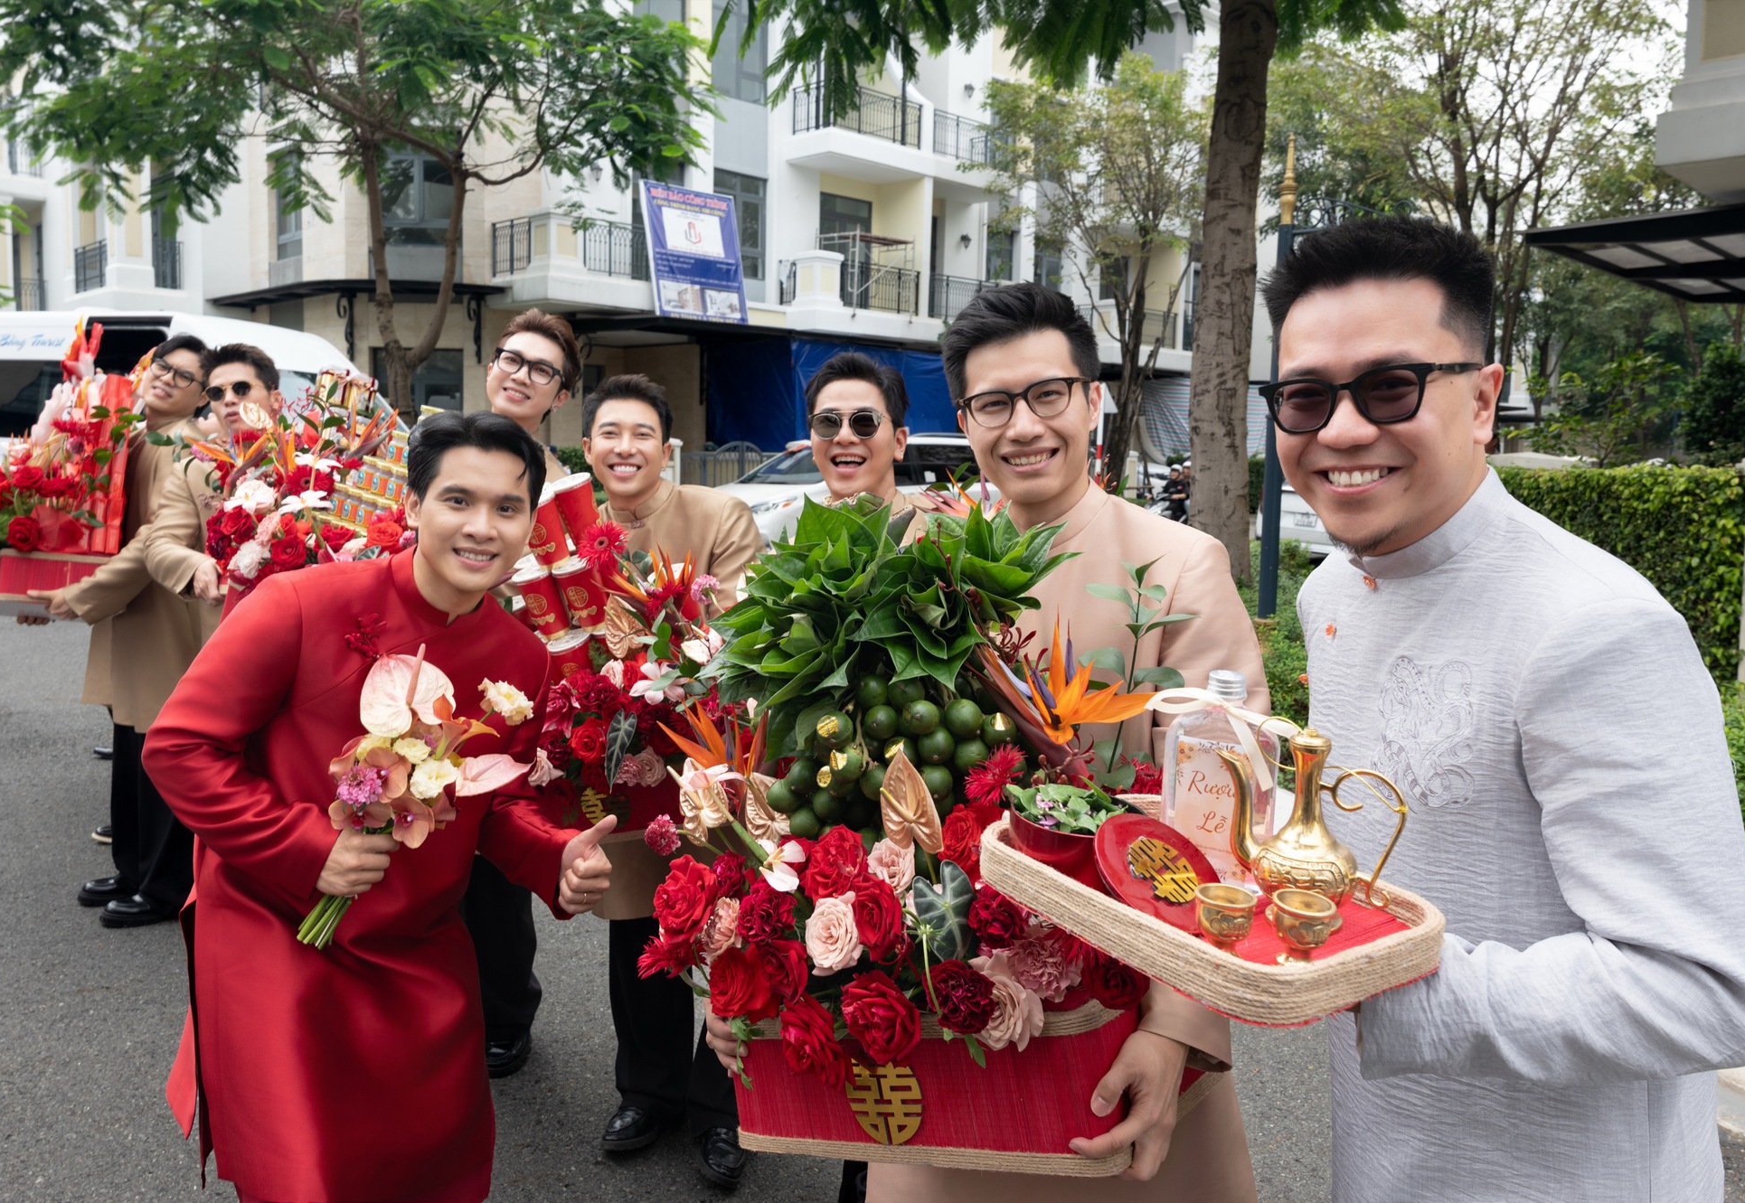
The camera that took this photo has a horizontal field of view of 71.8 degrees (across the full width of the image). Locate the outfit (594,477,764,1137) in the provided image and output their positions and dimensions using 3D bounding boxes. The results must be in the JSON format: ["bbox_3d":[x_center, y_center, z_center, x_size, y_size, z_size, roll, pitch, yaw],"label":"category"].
[{"bbox_3d":[-0.445,0.416,2.415,0.530,1.319,0.420,2,5,5],"label":"outfit"}]

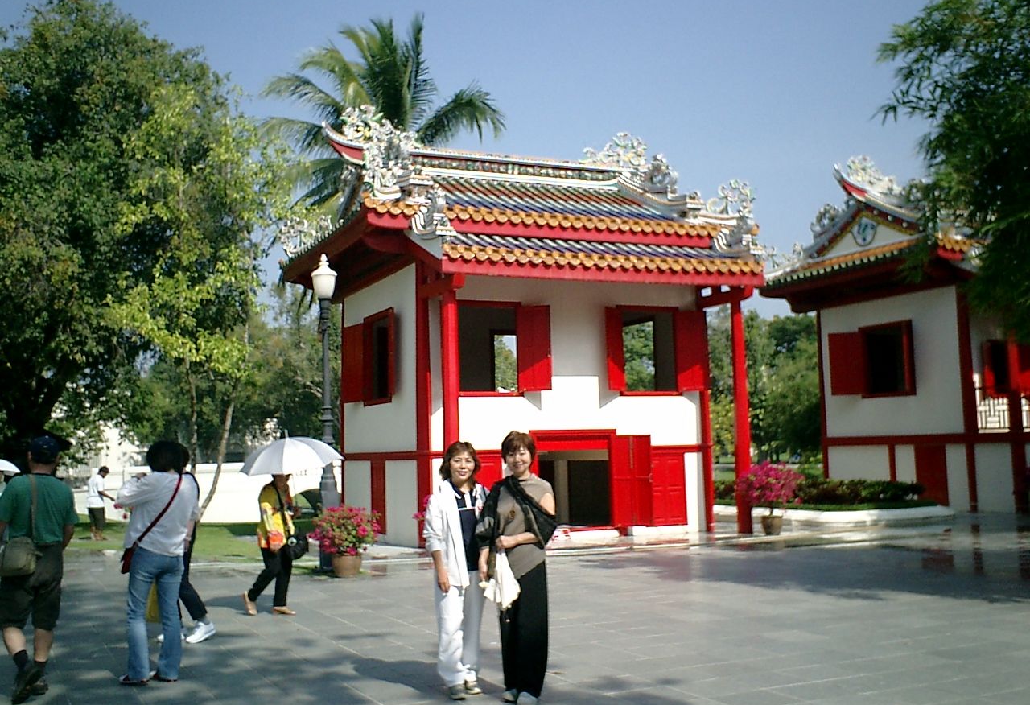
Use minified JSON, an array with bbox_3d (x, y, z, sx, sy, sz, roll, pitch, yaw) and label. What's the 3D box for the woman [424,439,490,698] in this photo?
[{"bbox_3d":[-0.366,1.325,6.863,0.430,1.540,0.300,0,-5,-12],"label":"woman"}]

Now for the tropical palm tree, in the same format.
[{"bbox_3d":[-3.256,-2.387,28.455,6.600,12.806,6.600,-2,-5,0],"label":"tropical palm tree"}]

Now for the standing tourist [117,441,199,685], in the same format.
[{"bbox_3d":[-2.493,1.437,7.662,0.500,1.610,0.420,0,-5,-18],"label":"standing tourist"}]

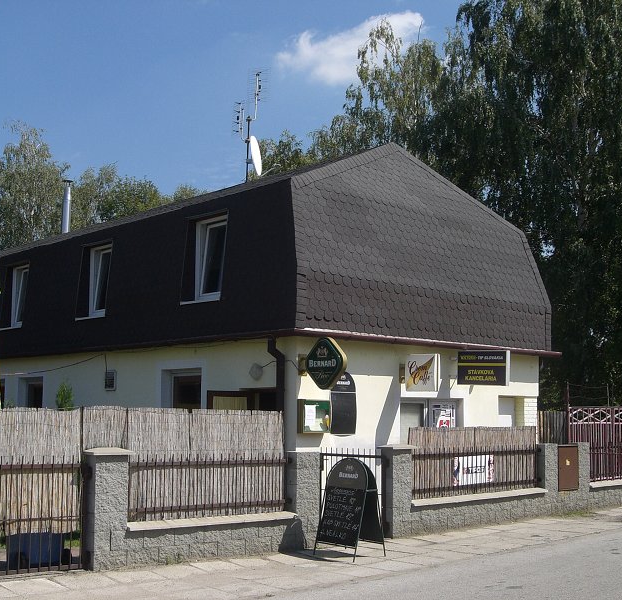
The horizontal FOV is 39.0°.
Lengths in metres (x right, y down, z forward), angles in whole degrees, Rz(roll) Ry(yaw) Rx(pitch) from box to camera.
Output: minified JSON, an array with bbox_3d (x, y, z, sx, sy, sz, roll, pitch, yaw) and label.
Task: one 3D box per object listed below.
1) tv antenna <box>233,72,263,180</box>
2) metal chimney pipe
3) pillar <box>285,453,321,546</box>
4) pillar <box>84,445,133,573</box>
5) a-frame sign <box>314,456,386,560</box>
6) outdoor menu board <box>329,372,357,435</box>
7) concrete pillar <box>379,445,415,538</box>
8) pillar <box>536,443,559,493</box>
[{"bbox_3d":[-1.337,-3.793,19.087,0.630,2.377,0.776,-2,-7,18],"label":"tv antenna"},{"bbox_3d":[-6.950,-2.672,25.066,0.252,1.571,0.252,7,-10,-42],"label":"metal chimney pipe"},{"bbox_3d":[-0.090,2.501,10.982,0.388,1.164,0.204,6,-9,-41],"label":"pillar"},{"bbox_3d":[-2.118,2.181,9.227,0.436,1.232,0.242,6,-9,-41],"label":"pillar"},{"bbox_3d":[0.461,2.439,10.382,0.621,1.145,0.563,-6,-10,44],"label":"a-frame sign"},{"bbox_3d":[0.507,1.605,13.486,0.533,0.970,0.049,7,-10,-42],"label":"outdoor menu board"},{"bbox_3d":[1.187,2.621,12.096,0.427,1.232,0.242,6,-9,-41],"label":"concrete pillar"},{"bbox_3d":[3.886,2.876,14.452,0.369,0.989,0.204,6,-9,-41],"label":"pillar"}]

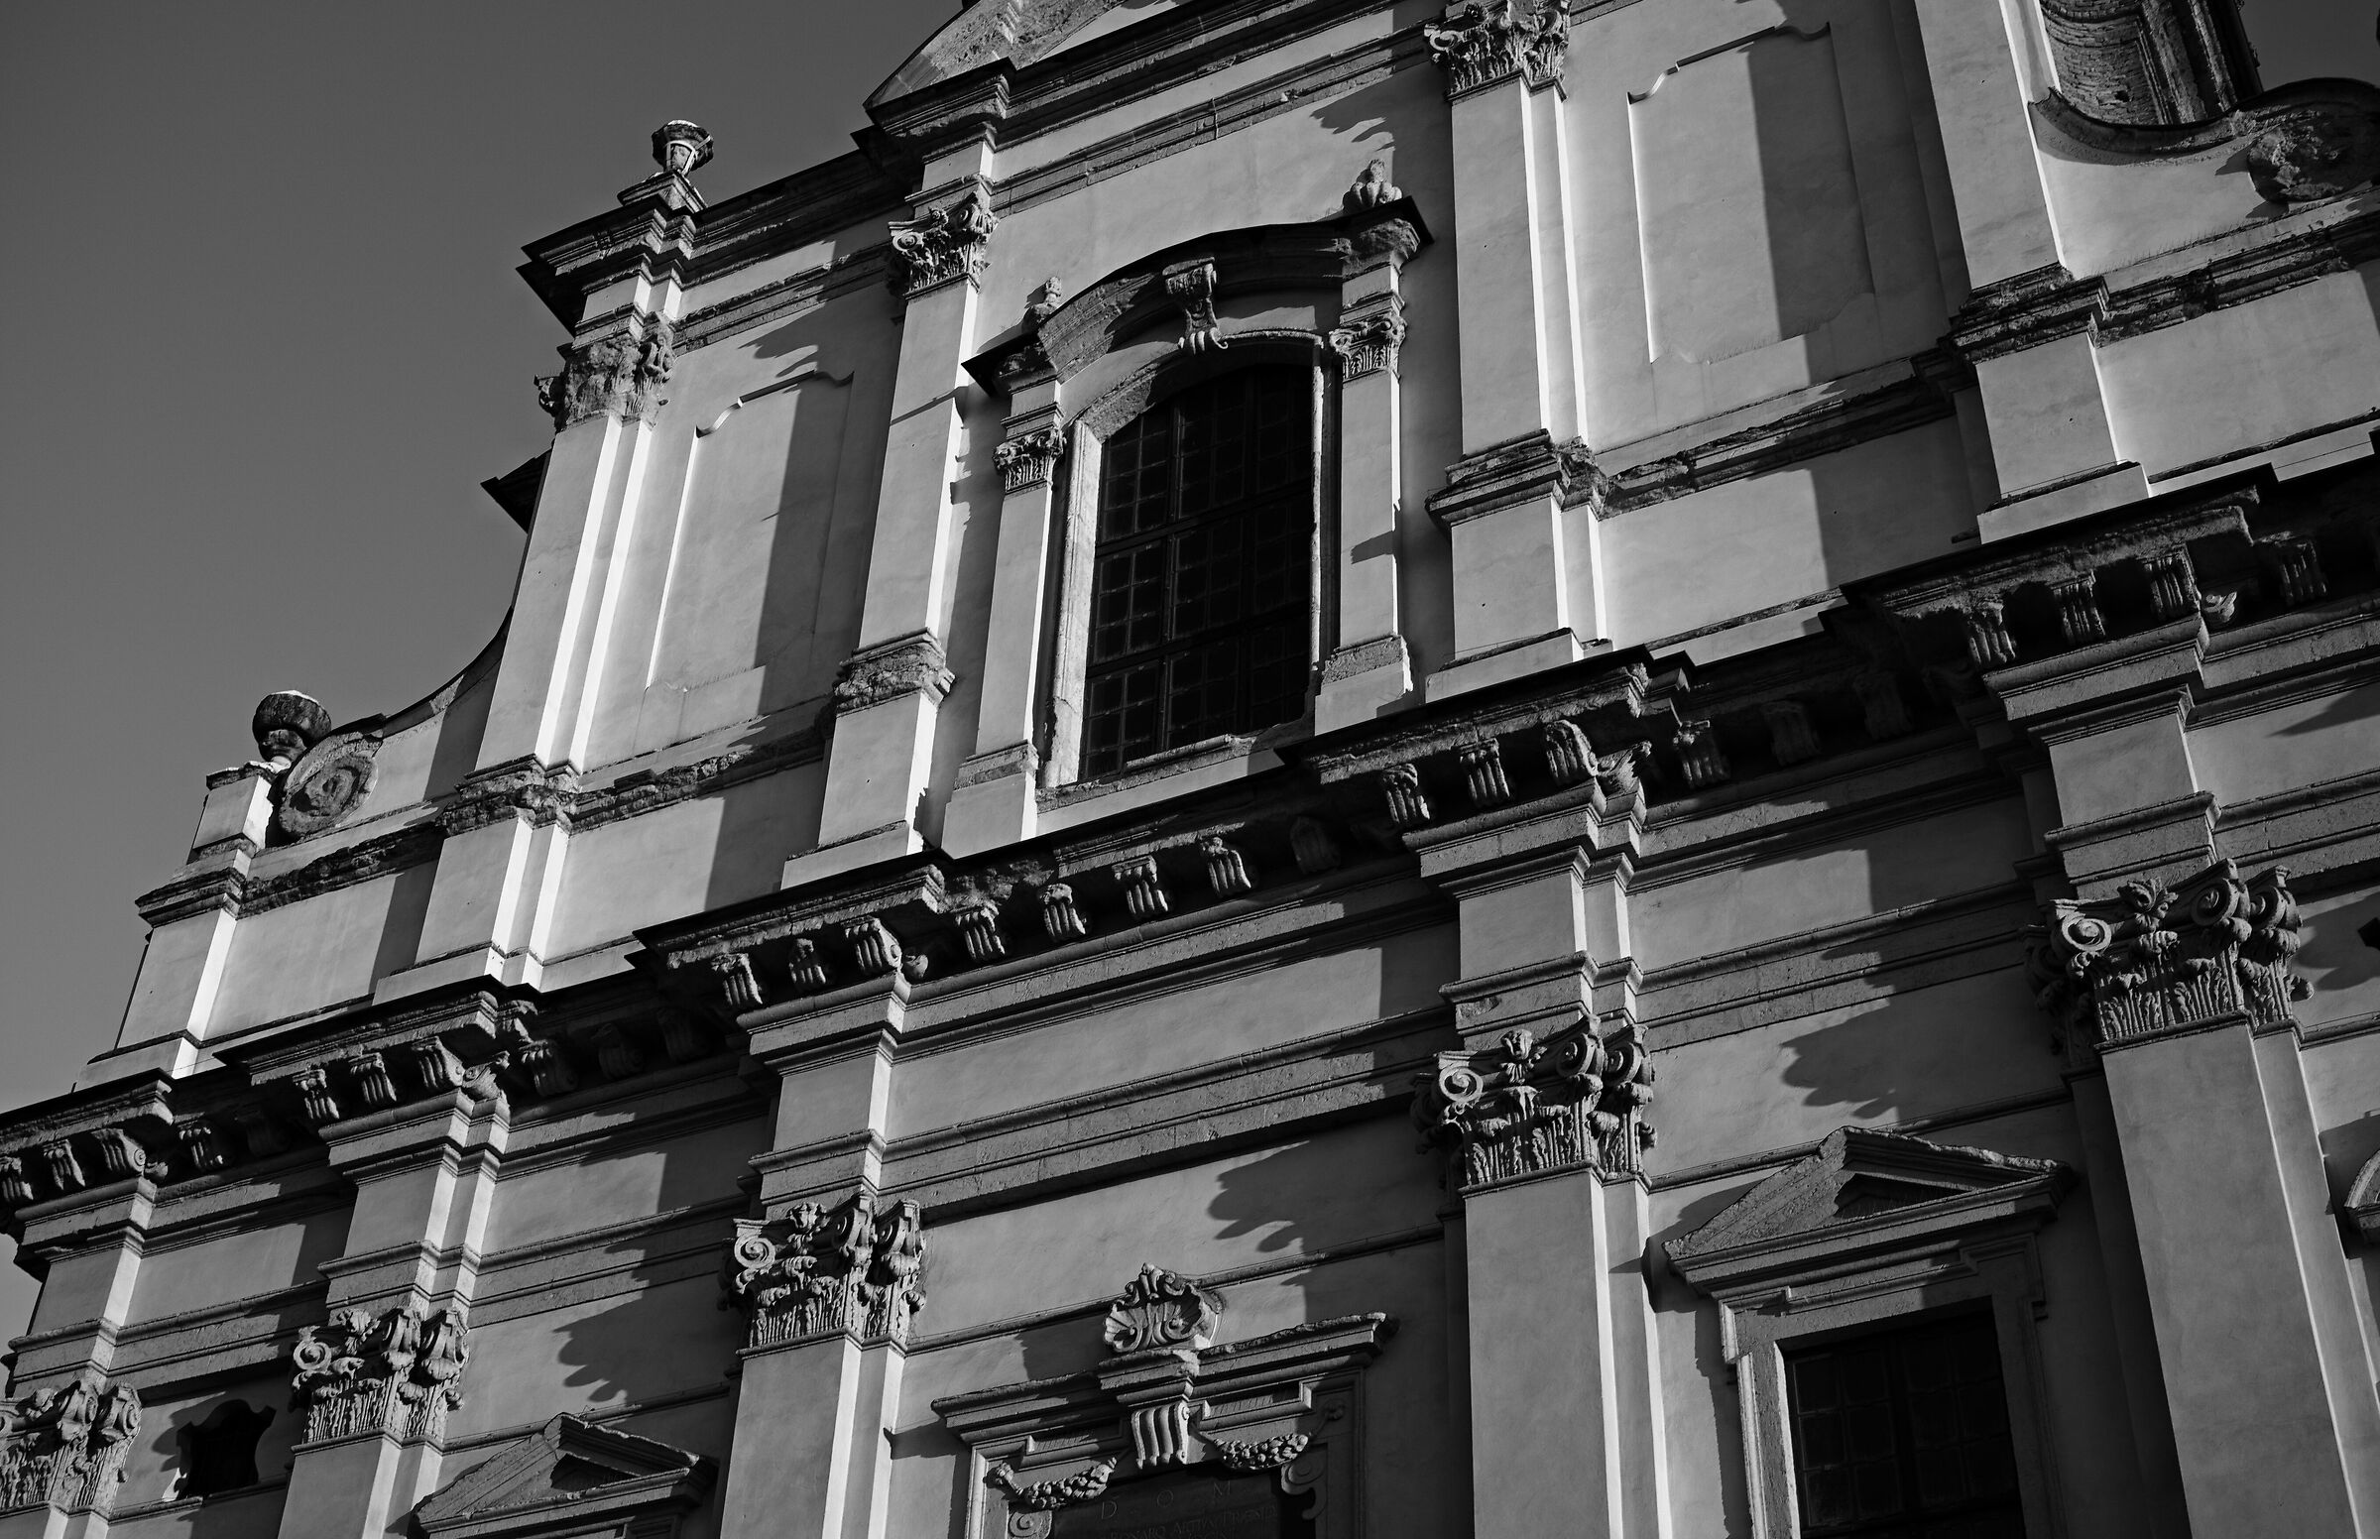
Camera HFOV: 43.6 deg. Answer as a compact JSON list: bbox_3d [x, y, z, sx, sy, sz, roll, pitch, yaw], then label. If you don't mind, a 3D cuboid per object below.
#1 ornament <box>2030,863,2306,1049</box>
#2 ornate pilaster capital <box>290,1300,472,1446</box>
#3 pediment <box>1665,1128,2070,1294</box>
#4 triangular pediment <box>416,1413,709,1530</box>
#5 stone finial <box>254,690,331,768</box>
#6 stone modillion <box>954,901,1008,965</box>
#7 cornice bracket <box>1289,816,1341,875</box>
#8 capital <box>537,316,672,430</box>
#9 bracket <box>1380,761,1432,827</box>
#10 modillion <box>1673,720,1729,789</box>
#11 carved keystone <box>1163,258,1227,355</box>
[{"bbox_3d":[5.496,1.190,16.660,1.508,0.942,0.681,-16,-43,21],"label":"ornament"},{"bbox_3d":[-5.941,4.479,21.304,1.508,0.942,0.681,-16,-43,21],"label":"ornate pilaster capital"},{"bbox_3d":[3.799,2.457,16.938,2.291,0.754,0.464,-16,-43,21],"label":"pediment"},{"bbox_3d":[-4.227,4.765,20.197,2.291,0.754,0.464,-16,-43,21],"label":"triangular pediment"},{"bbox_3d":[-9.063,-0.240,29.787,0.790,0.840,0.790,1,-39,1],"label":"stone finial"},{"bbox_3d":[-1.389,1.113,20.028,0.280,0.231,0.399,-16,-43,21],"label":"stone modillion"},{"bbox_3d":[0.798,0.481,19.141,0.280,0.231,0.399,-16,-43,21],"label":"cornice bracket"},{"bbox_3d":[-5.938,-3.835,30.081,1.400,1.060,0.520,-16,-43,21],"label":"capital"},{"bbox_3d":[1.508,0.176,20.798,0.280,0.260,0.370,-16,-43,21],"label":"bracket"},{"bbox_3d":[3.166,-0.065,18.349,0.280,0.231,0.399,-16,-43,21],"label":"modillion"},{"bbox_3d":[0.067,-4.067,26.229,0.470,0.760,0.450,-16,-43,21],"label":"carved keystone"}]

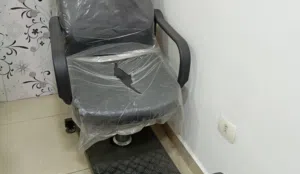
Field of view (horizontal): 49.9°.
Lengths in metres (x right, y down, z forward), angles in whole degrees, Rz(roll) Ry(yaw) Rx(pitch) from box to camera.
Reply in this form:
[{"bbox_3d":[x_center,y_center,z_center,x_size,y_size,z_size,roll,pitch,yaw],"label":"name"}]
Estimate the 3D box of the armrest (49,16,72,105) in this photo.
[{"bbox_3d":[-0.401,-0.131,1.431,0.060,0.258,0.420,-7,35,-18],"label":"armrest"}]

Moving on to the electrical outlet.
[{"bbox_3d":[0.322,0.178,1.355,0.012,0.086,0.113,-10,36,-21],"label":"electrical outlet"}]

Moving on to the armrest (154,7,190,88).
[{"bbox_3d":[0.101,-0.196,1.601,0.060,0.258,0.420,-7,35,-18],"label":"armrest"}]

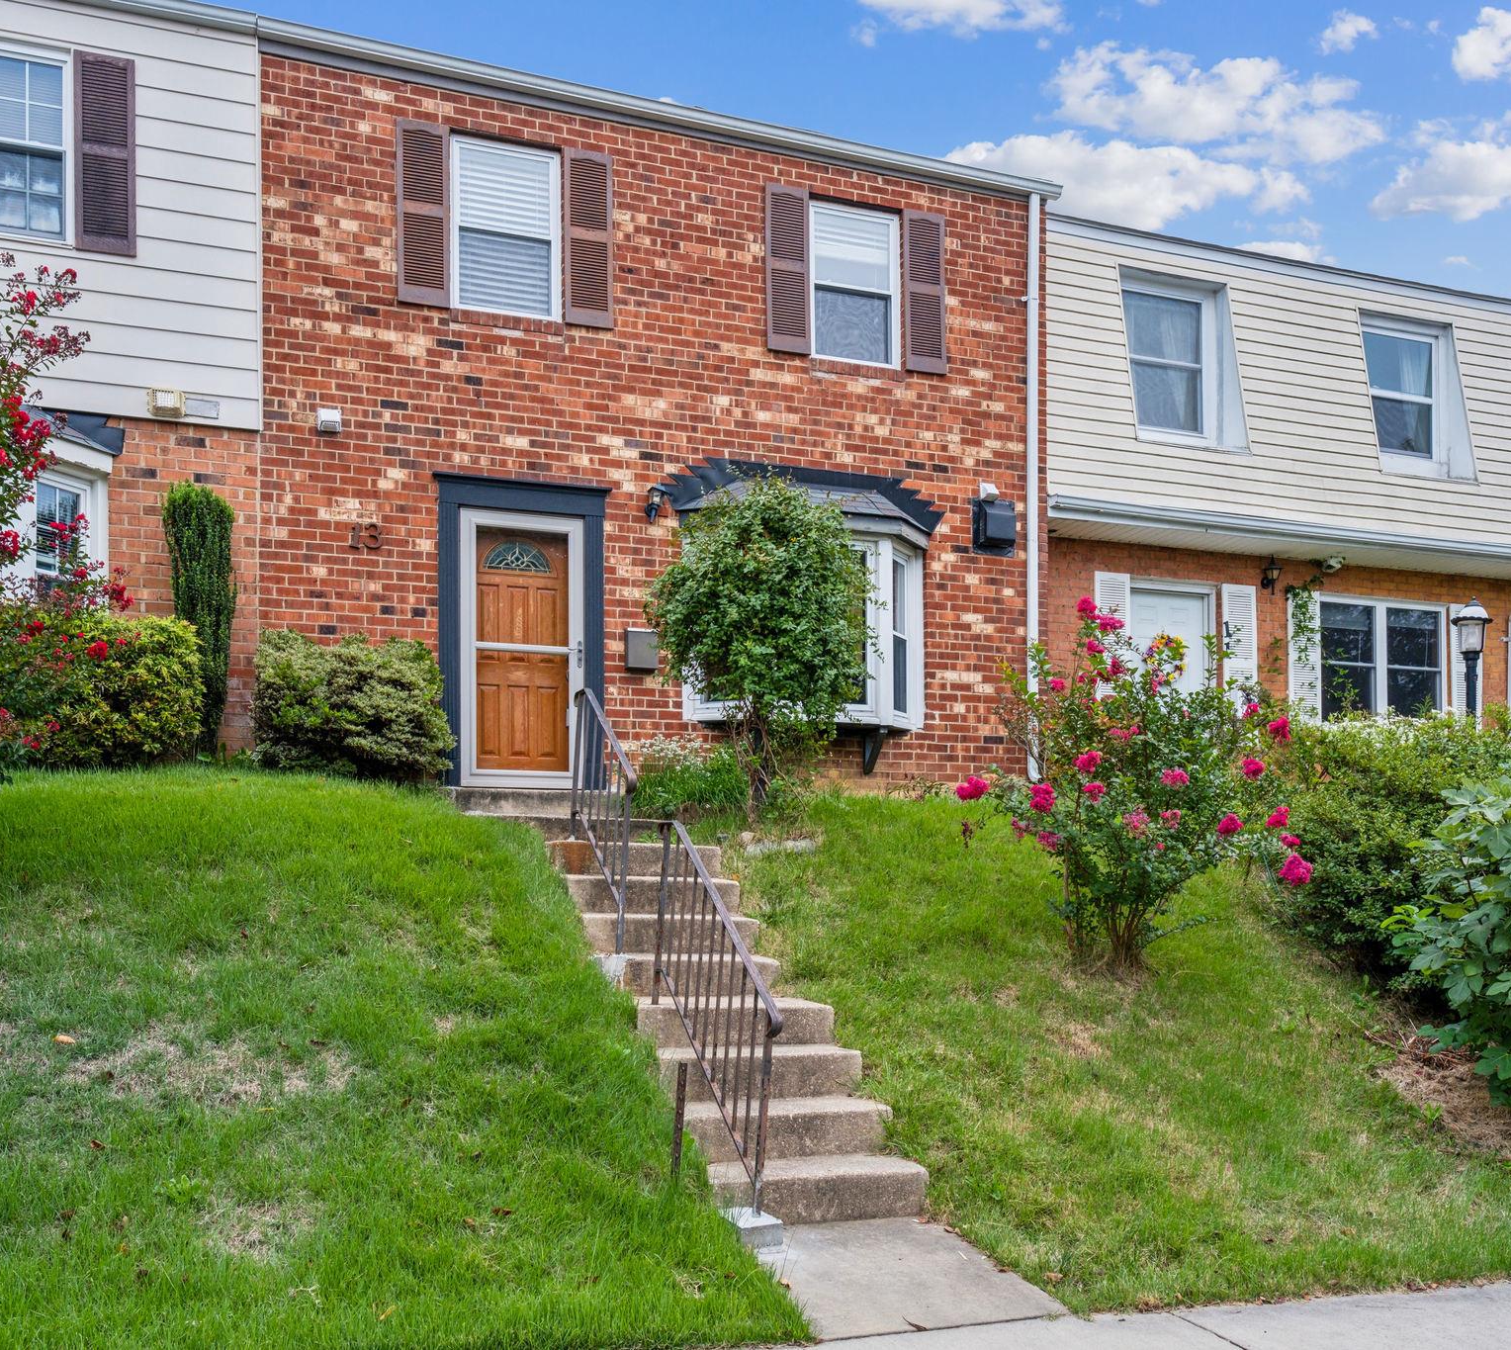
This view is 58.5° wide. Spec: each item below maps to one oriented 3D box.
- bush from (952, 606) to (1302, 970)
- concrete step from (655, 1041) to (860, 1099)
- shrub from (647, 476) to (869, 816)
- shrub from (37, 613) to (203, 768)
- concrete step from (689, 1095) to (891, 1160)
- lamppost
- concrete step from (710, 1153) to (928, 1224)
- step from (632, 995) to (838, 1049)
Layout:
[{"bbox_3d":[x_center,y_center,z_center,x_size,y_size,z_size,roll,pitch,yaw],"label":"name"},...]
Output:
[{"bbox_3d":[2.134,0.624,7.600,1.850,2.050,1.750,2,-4,-19],"label":"bush"},{"bbox_3d":[-0.026,1.794,6.067,0.940,0.190,0.360,2,-4,-19],"label":"concrete step"},{"bbox_3d":[0.016,-0.194,9.200,1.450,2.280,1.400,0,-4,0],"label":"shrub"},{"bbox_3d":[-4.041,0.120,8.500,1.100,1.000,1.000,2,-4,-19],"label":"shrub"},{"bbox_3d":[0.081,1.951,5.745,0.940,0.190,0.360,2,-4,-19],"label":"concrete step"},{"bbox_3d":[5.185,0.435,9.730,0.290,2.000,0.290,2,-4,-19],"label":"lamppost"},{"bbox_3d":[0.190,2.102,5.421,0.940,0.190,0.360,2,-4,-19],"label":"concrete step"},{"bbox_3d":[-0.178,1.690,6.519,0.940,0.190,0.660,2,-4,-19],"label":"step"}]

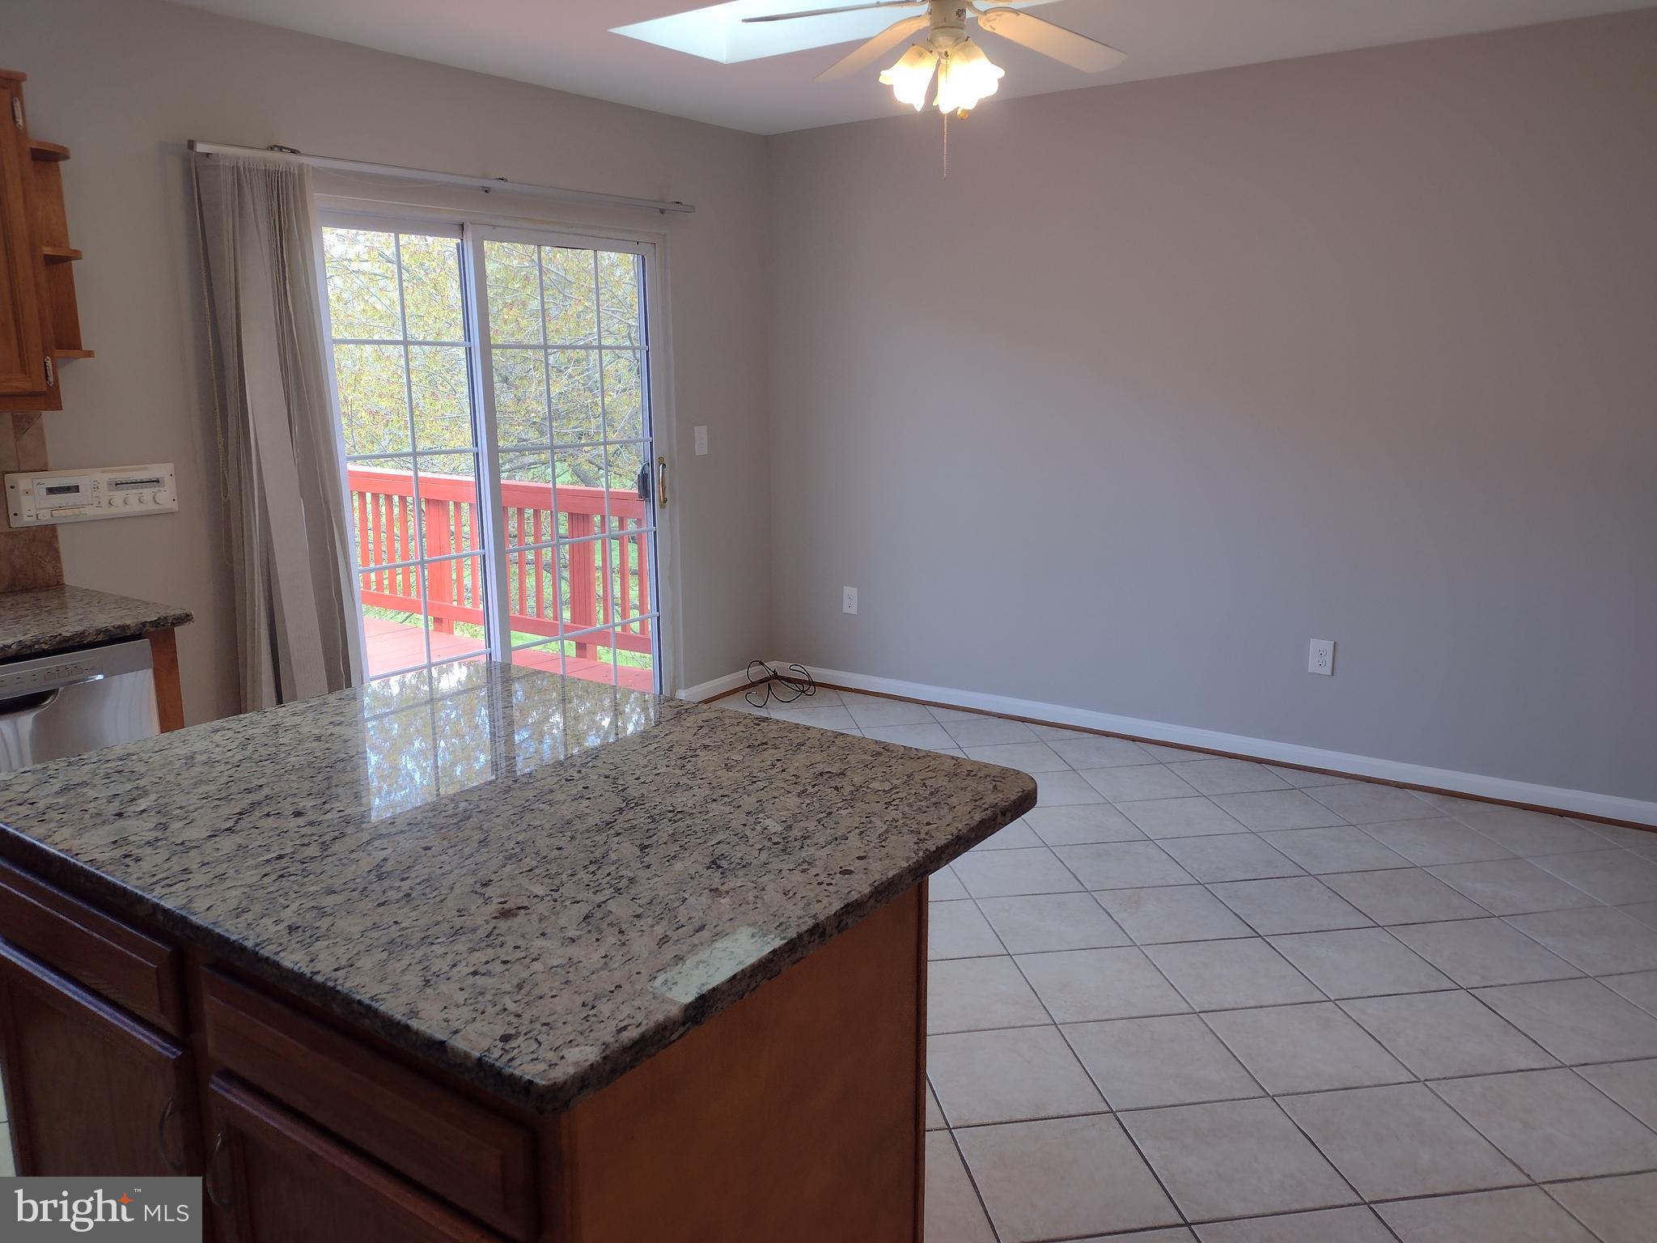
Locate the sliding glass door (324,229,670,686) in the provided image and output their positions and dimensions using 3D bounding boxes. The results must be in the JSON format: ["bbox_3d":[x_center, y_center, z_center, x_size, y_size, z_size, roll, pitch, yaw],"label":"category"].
[{"bbox_3d":[-1.180,-0.420,4.627,0.110,1.926,1.780,8,15,33],"label":"sliding glass door"}]

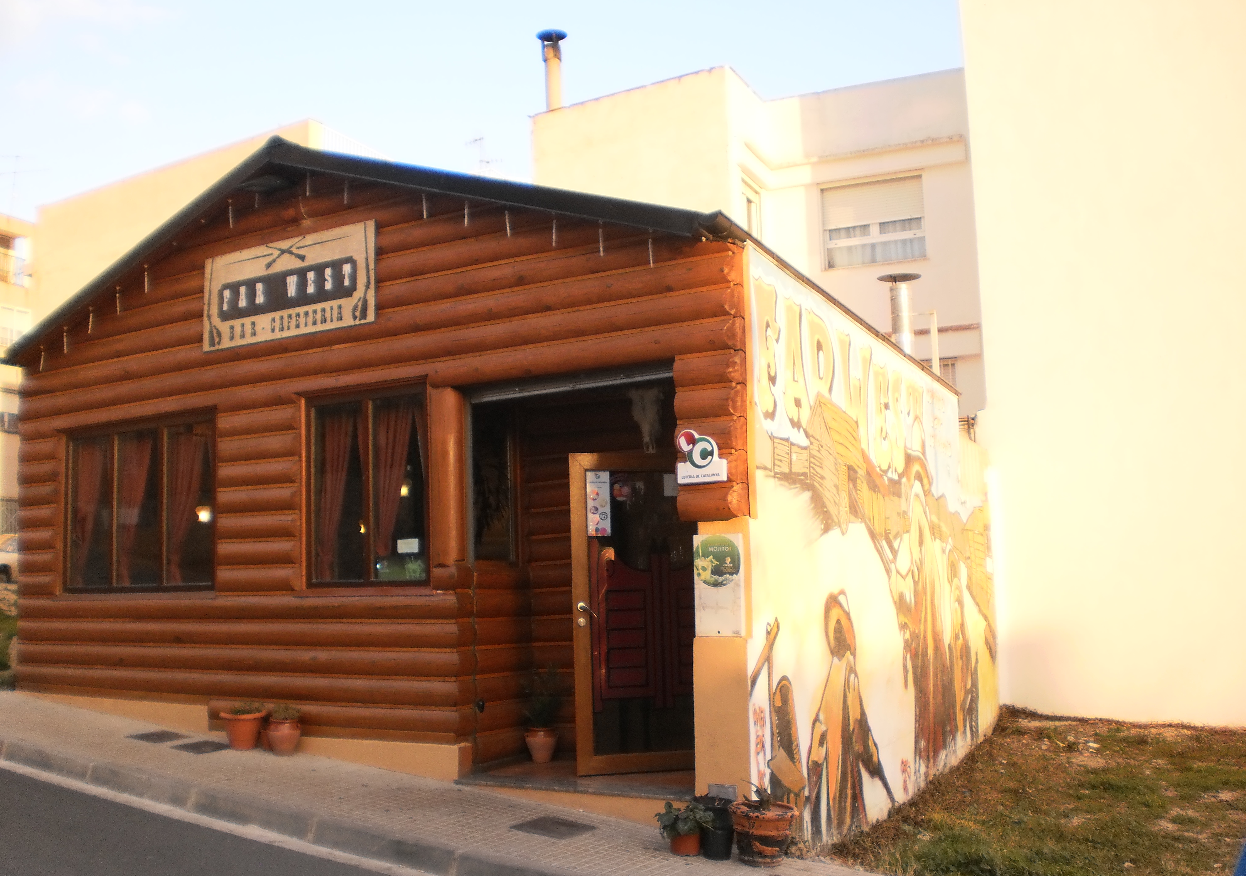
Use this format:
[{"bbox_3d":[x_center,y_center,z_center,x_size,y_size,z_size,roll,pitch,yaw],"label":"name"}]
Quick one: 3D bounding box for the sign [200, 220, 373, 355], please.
[{"bbox_3d":[-2.430,-1.077,9.382,1.789,0.711,0.040,-5,-7,33],"label":"sign"}]

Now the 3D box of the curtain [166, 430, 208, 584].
[{"bbox_3d":[-3.407,0.541,10.117,0.489,1.211,0.100,-5,-7,33],"label":"curtain"}]

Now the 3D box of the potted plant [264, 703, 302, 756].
[{"bbox_3d":[-2.349,2.015,8.961,0.255,0.335,0.250,-2,-5,0],"label":"potted plant"}]

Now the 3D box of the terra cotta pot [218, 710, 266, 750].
[{"bbox_3d":[-2.689,2.066,9.159,0.326,0.247,0.326,-2,-5,0],"label":"terra cotta pot"}]

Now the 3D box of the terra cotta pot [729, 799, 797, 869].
[{"bbox_3d":[0.751,2.104,6.894,0.358,0.292,0.358,-2,-5,0],"label":"terra cotta pot"}]

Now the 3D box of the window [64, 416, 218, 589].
[{"bbox_3d":[-3.818,0.550,10.257,1.872,1.311,0.140,-5,-7,33],"label":"window"}]

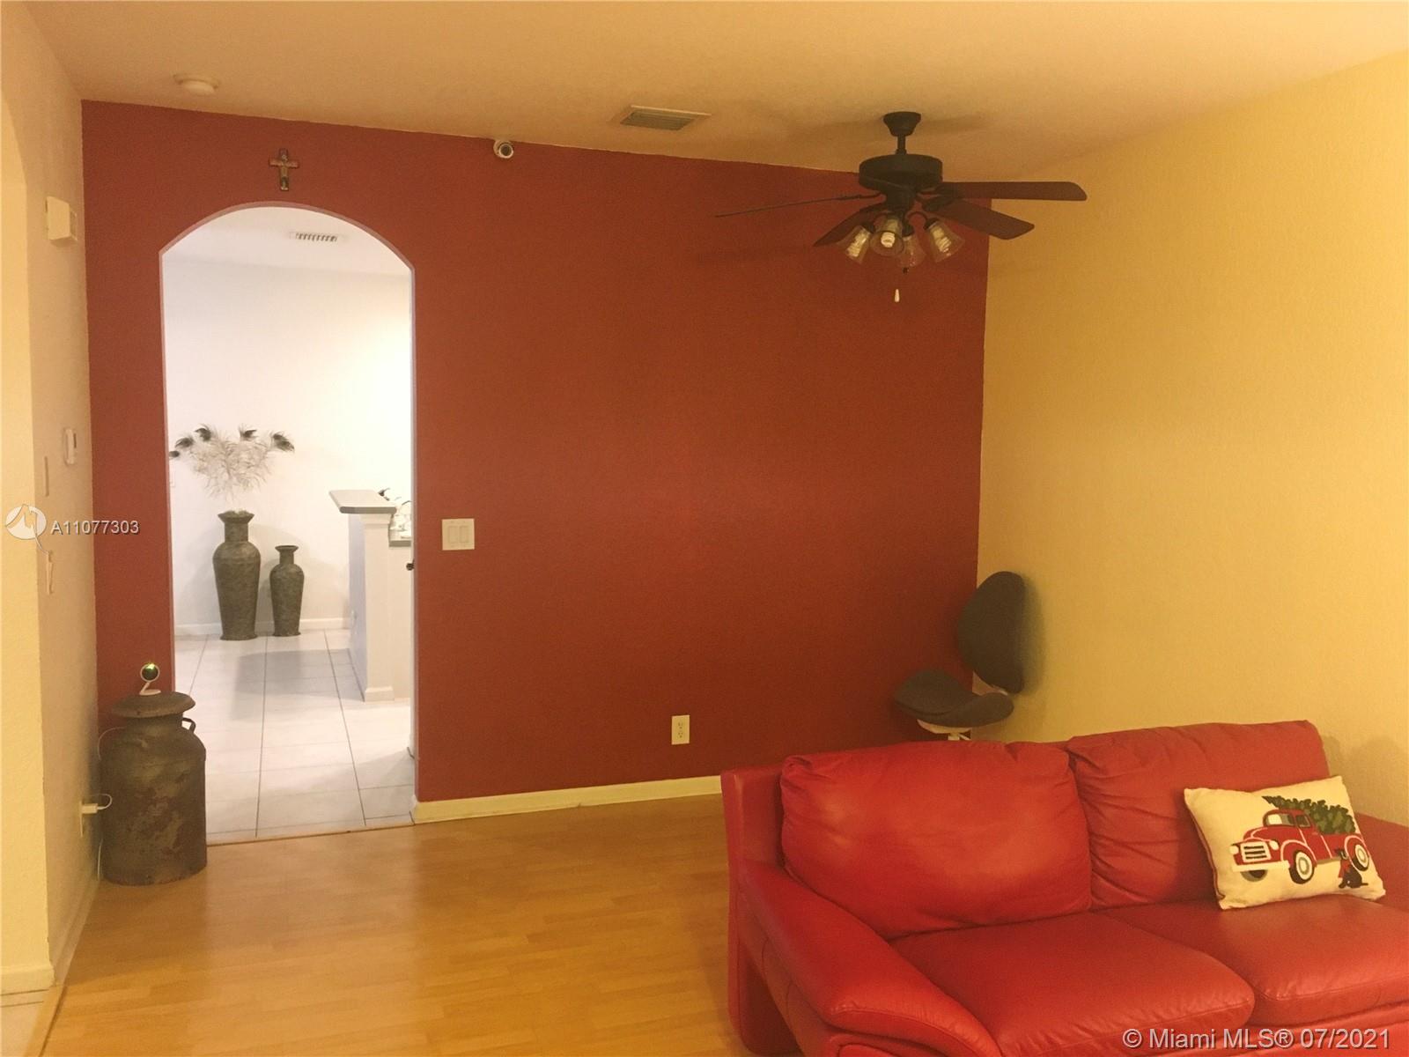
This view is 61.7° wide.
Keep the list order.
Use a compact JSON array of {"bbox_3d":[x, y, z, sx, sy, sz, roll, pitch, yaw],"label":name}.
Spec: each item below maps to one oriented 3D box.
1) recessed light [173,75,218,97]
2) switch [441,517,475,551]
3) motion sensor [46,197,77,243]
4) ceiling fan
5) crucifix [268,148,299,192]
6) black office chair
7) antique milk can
[{"bbox_3d":[-1.681,-1.459,3.903,0.140,0.042,0.140,-1,5,-20],"label":"recessed light"},{"bbox_3d":[-0.985,0.025,4.729,0.126,0.122,0.012,-1,5,-20],"label":"switch"},{"bbox_3d":[-1.895,-0.899,3.488,0.055,0.130,0.160,-1,5,-20],"label":"motion sensor"},{"bbox_3d":[0.699,-1.206,4.219,1.300,0.530,1.300,-1,5,-20],"label":"ceiling fan"},{"bbox_3d":[-1.565,-1.335,4.393,0.107,0.160,0.020,-1,5,-20],"label":"crucifix"},{"bbox_3d":[1.053,0.697,4.932,0.600,1.030,0.580,-2,5,-26],"label":"black office chair"},{"bbox_3d":[-1.984,0.915,4.250,0.345,0.620,0.345,-1,5,-20],"label":"antique milk can"}]

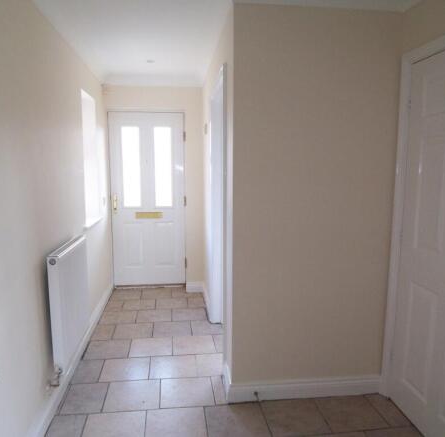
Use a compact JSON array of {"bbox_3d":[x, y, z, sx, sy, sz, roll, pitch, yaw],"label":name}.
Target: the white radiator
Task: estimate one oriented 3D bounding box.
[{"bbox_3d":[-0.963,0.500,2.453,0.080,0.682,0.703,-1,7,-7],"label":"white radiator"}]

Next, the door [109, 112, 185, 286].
[{"bbox_3d":[-0.843,-0.187,4.441,0.836,1.999,0.050,-1,7,-7],"label":"door"}]

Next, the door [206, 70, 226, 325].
[{"bbox_3d":[-0.039,0.018,3.021,0.078,2.023,0.866,-1,7,-7],"label":"door"}]

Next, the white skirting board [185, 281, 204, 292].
[{"bbox_3d":[-0.316,0.790,4.431,0.192,0.125,0.018,-1,7,-7],"label":"white skirting board"}]

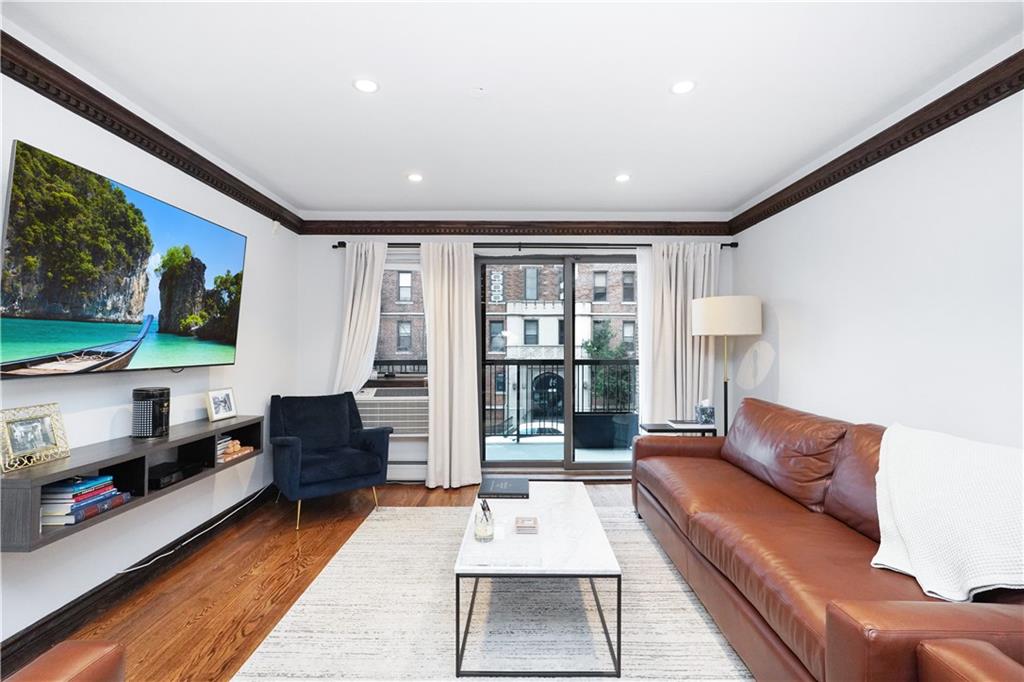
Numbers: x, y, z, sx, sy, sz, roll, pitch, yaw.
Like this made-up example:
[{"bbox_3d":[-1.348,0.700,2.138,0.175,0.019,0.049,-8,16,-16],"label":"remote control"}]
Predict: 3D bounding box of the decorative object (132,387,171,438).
[{"bbox_3d":[-1.809,0.359,2.287,0.146,0.237,0.146,0,-1,0],"label":"decorative object"}]

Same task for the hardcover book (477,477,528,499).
[{"bbox_3d":[-0.043,0.866,2.678,0.278,0.030,0.300,0,-1,0],"label":"hardcover book"}]

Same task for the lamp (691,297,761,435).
[{"bbox_3d":[1.698,0.481,3.594,0.490,1.620,0.490,0,-1,0],"label":"lamp"}]

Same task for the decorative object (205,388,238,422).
[{"bbox_3d":[-1.790,0.390,2.795,0.030,0.195,0.200,-11,-2,7],"label":"decorative object"}]

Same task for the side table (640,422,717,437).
[{"bbox_3d":[1.339,0.994,3.674,0.542,0.598,0.214,0,-1,0],"label":"side table"}]

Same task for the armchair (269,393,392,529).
[{"bbox_3d":[-1.444,0.861,3.552,0.760,0.860,0.720,1,-1,-38],"label":"armchair"}]

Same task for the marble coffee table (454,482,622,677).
[{"bbox_3d":[0.116,1.073,2.270,0.625,0.400,1.120,0,-1,2],"label":"marble coffee table"}]

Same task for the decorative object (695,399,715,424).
[{"bbox_3d":[1.530,0.562,3.607,0.115,0.190,0.115,0,-1,0],"label":"decorative object"}]

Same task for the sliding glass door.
[{"bbox_3d":[0.496,0.197,4.198,1.664,1.987,0.100,0,-1,0],"label":"sliding glass door"}]

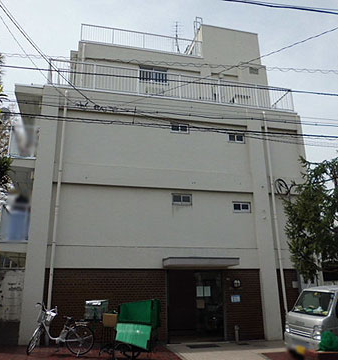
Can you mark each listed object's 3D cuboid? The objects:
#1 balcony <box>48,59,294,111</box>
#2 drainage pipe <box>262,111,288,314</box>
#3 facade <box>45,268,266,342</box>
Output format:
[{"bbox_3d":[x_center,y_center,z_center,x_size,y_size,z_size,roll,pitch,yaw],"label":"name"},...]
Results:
[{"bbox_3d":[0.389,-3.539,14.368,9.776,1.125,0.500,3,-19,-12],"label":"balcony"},{"bbox_3d":[3.957,1.210,13.260,0.110,8.449,0.110,3,-19,-12],"label":"drainage pipe"},{"bbox_3d":[-0.288,3.963,11.455,7.056,2.171,0.250,3,-19,-12],"label":"facade"}]

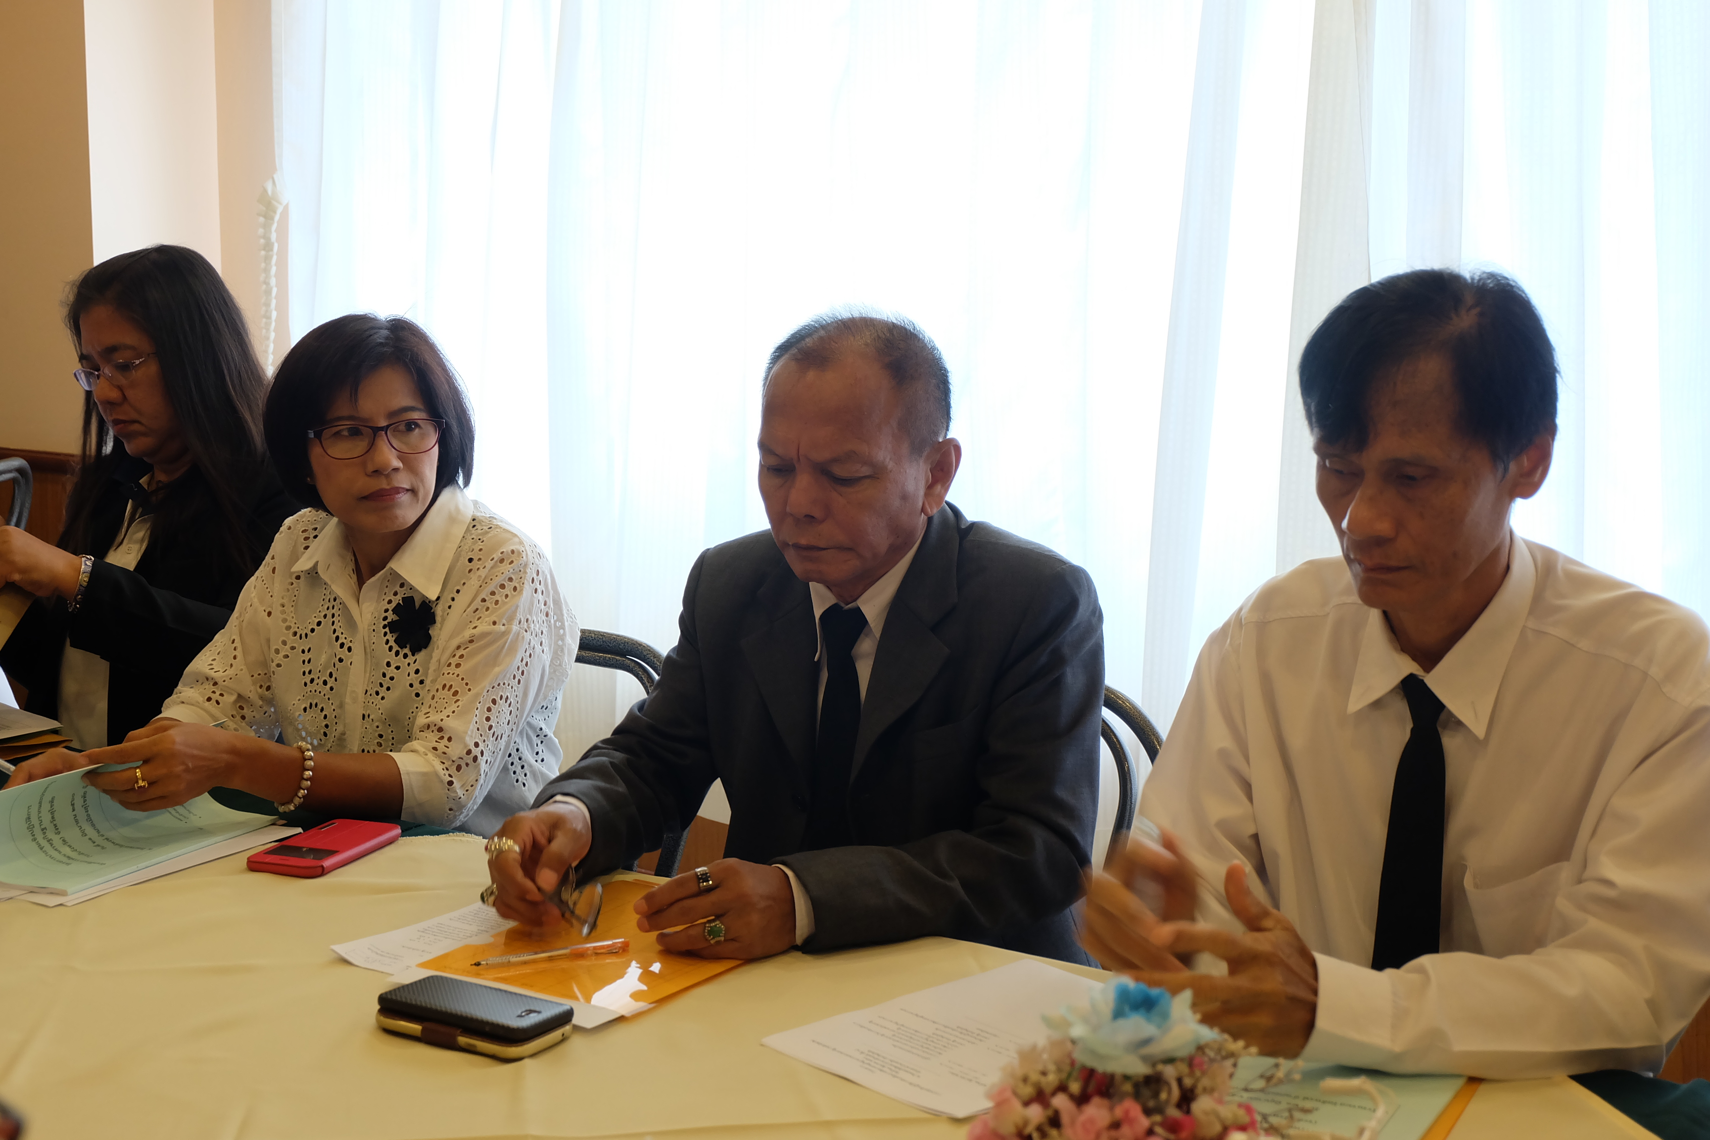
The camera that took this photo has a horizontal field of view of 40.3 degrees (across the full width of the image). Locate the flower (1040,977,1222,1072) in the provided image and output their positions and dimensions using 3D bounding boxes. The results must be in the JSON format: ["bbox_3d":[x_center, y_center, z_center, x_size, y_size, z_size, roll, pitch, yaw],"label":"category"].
[{"bbox_3d":[0.170,0.281,1.430,0.105,0.048,0.098,1,9,0],"label":"flower"}]

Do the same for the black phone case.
[{"bbox_3d":[-0.294,0.340,1.801,0.145,0.011,0.068,6,10,31],"label":"black phone case"}]

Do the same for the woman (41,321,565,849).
[{"bbox_3d":[-0.540,0.361,2.471,0.450,1.250,0.580,7,11,35],"label":"woman"}]

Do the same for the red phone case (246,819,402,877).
[{"bbox_3d":[-0.518,0.273,2.284,0.079,0.013,0.158,3,9,17],"label":"red phone case"}]

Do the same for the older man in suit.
[{"bbox_3d":[-0.029,0.386,2.282,0.490,1.270,0.620,6,10,31],"label":"older man in suit"}]

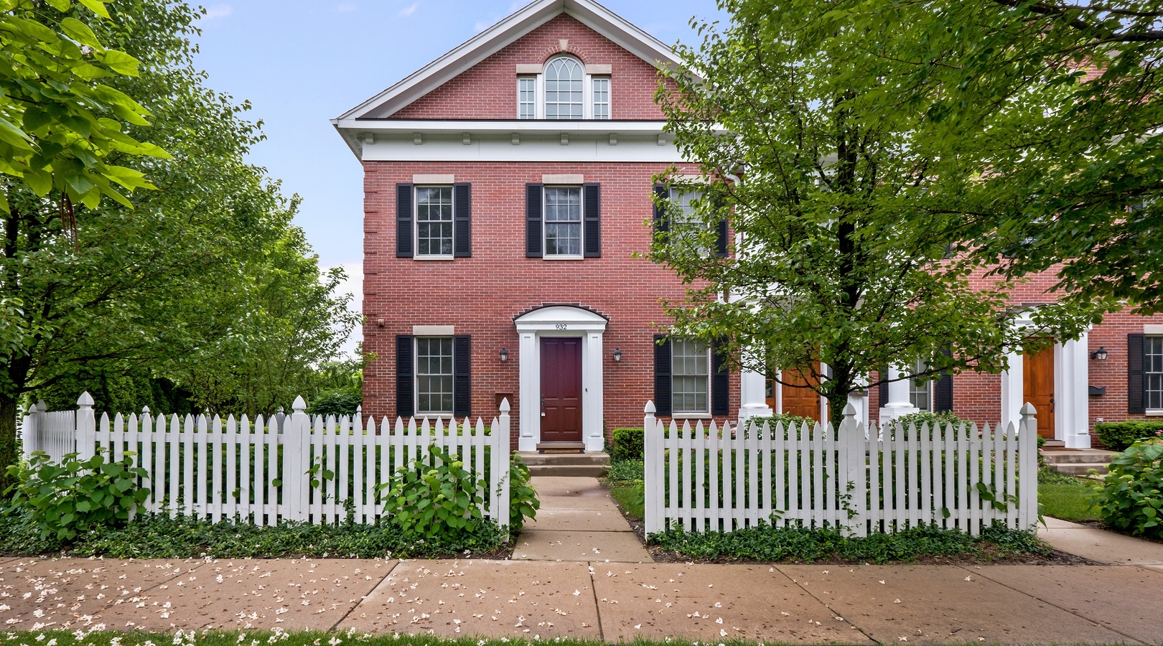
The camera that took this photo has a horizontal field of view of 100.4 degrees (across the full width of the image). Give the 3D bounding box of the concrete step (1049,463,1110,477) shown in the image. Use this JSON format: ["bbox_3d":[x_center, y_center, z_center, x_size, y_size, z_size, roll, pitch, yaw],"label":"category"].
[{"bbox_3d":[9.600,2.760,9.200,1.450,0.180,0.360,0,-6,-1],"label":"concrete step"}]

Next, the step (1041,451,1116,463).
[{"bbox_3d":[9.800,2.670,9.750,1.600,0.180,0.800,0,-6,-1],"label":"step"}]

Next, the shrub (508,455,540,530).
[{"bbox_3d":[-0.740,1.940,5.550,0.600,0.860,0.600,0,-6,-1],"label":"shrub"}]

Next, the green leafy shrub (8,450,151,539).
[{"bbox_3d":[-4.780,1.630,4.600,1.020,0.860,0.850,0,-6,-1],"label":"green leafy shrub"}]

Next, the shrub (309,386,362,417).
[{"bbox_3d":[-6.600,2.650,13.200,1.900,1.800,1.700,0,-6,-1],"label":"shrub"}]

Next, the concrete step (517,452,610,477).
[{"bbox_3d":[-0.340,2.720,9.450,1.780,0.340,1.200,0,-6,-1],"label":"concrete step"}]

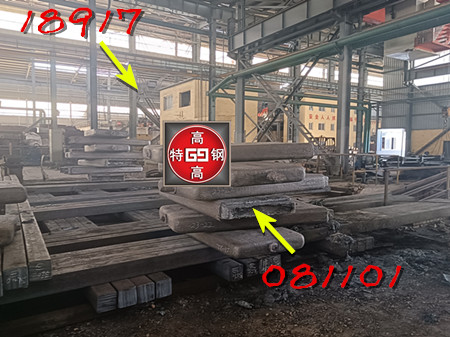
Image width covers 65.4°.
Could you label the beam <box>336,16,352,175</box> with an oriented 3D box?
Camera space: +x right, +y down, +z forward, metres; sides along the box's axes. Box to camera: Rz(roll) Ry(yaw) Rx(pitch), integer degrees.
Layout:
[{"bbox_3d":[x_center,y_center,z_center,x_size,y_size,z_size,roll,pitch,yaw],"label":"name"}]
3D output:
[{"bbox_3d":[5.979,-3.546,17.491,0.450,7.680,0.480,-1,4,-31],"label":"beam"}]

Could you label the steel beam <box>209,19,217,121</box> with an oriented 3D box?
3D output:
[{"bbox_3d":[-0.934,-5.489,25.296,0.340,10.400,0.340,-1,4,-31],"label":"steel beam"}]

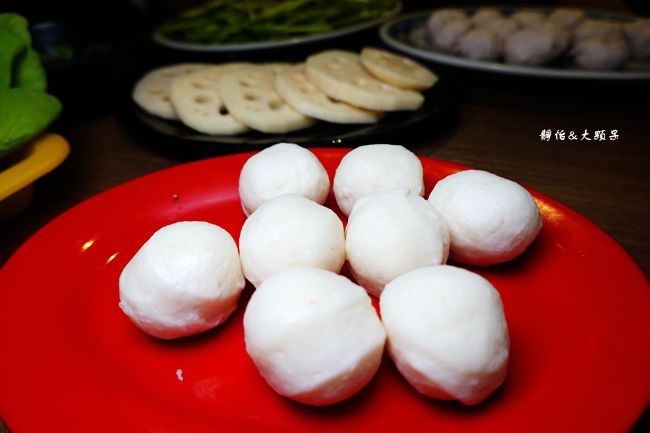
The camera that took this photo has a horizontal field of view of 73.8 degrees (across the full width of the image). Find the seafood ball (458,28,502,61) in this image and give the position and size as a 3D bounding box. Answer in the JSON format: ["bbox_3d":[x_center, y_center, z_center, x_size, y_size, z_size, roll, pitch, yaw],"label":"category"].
[{"bbox_3d":[0.140,-0.155,0.390,0.038,0.031,0.037,0,37,0],"label":"seafood ball"}]

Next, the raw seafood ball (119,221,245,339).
[{"bbox_3d":[-0.050,0.022,0.153,0.042,0.039,0.041,0,37,0],"label":"raw seafood ball"}]

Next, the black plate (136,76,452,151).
[{"bbox_3d":[-0.019,-0.072,0.292,0.210,0.023,0.150,-4,38,-6],"label":"black plate"}]

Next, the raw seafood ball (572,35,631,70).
[{"bbox_3d":[0.234,-0.139,0.368,0.041,0.031,0.039,0,37,0],"label":"raw seafood ball"}]

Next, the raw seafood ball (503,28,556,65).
[{"bbox_3d":[0.182,-0.151,0.385,0.041,0.032,0.039,0,37,0],"label":"raw seafood ball"}]

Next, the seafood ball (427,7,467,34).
[{"bbox_3d":[0.125,-0.197,0.445,0.038,0.033,0.038,0,37,0],"label":"seafood ball"}]

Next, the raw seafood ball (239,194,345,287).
[{"bbox_3d":[-0.012,0.010,0.163,0.039,0.036,0.039,0,38,0],"label":"raw seafood ball"}]

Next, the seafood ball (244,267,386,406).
[{"bbox_3d":[-0.003,0.035,0.130,0.042,0.038,0.042,0,38,0],"label":"seafood ball"}]

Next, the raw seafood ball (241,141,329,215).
[{"bbox_3d":[-0.018,-0.013,0.192,0.040,0.037,0.040,0,38,0],"label":"raw seafood ball"}]

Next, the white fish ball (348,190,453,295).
[{"bbox_3d":[0.028,0.010,0.169,0.041,0.040,0.041,0,37,0],"label":"white fish ball"}]

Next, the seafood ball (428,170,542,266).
[{"bbox_3d":[0.064,0.001,0.174,0.042,0.037,0.042,0,38,0],"label":"seafood ball"}]

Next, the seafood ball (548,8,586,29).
[{"bbox_3d":[0.234,-0.184,0.418,0.037,0.035,0.037,0,38,0],"label":"seafood ball"}]

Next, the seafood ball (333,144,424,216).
[{"bbox_3d":[0.024,-0.013,0.192,0.040,0.037,0.040,0,38,0],"label":"seafood ball"}]

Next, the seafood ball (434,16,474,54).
[{"bbox_3d":[0.122,-0.174,0.415,0.037,0.033,0.037,0,37,0],"label":"seafood ball"}]

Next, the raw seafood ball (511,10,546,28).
[{"bbox_3d":[0.209,-0.196,0.445,0.037,0.032,0.037,0,37,0],"label":"raw seafood ball"}]

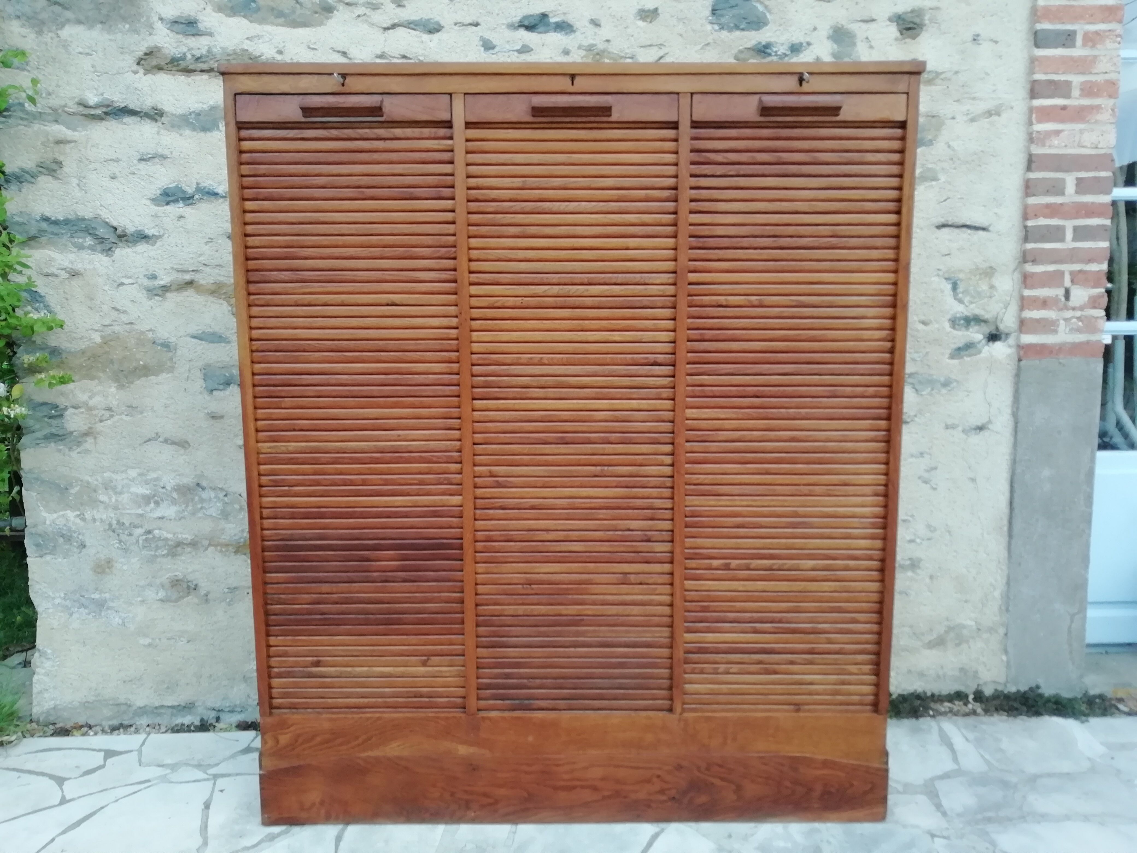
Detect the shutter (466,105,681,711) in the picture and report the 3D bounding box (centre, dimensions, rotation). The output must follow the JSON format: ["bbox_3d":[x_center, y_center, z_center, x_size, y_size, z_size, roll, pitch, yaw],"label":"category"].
[{"bbox_3d":[0.010,-0.014,1.616,0.388,1.182,0.045,0,8,0],"label":"shutter"}]

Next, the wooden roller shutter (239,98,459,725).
[{"bbox_3d":[-0.401,-0.013,1.617,0.392,1.182,0.045,0,8,0],"label":"wooden roller shutter"}]

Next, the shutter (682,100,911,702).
[{"bbox_3d":[0.419,-0.015,1.614,0.388,1.182,0.045,0,8,0],"label":"shutter"}]

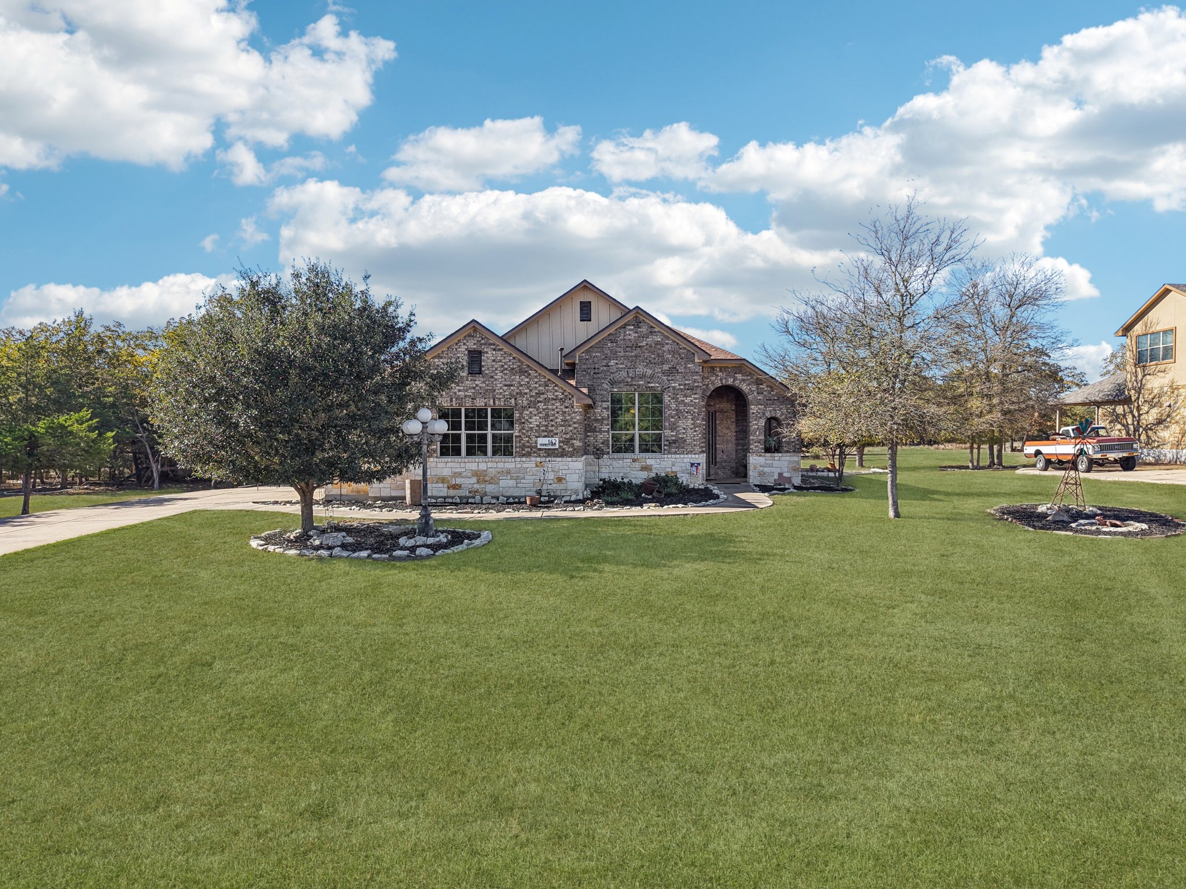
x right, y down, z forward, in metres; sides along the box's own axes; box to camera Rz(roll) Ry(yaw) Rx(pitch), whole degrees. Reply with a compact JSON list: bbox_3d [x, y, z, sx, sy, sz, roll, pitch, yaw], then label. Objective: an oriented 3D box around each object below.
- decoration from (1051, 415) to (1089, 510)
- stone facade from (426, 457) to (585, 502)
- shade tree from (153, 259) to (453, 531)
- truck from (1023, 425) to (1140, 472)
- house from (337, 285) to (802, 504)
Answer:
[{"bbox_3d":[11.640,0.460,20.000,0.850,2.210,0.750,0,0,-27],"label":"decoration"},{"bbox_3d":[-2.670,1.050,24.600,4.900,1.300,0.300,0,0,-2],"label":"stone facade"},{"bbox_3d":[-5.950,-1.010,16.900,6.100,5.580,5.900,0,0,0],"label":"shade tree"},{"bbox_3d":[20.600,0.180,34.900,2.000,1.900,5.300,0,0,2],"label":"truck"},{"bbox_3d":[-0.700,-2.150,31.600,15.600,7.600,15.000,0,0,-2],"label":"house"}]

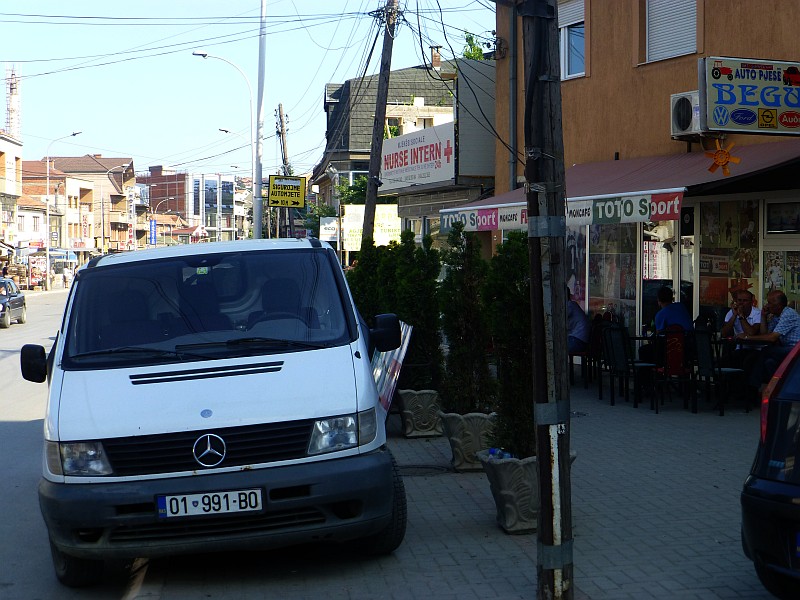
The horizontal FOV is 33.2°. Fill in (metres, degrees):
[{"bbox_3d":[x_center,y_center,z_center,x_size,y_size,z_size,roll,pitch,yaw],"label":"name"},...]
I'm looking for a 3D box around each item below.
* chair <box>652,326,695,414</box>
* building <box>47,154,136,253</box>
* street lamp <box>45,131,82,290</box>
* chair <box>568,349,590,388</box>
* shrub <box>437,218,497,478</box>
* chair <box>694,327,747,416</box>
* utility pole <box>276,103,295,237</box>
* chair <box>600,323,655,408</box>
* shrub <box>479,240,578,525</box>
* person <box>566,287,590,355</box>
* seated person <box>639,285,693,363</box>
[{"bbox_3d":[2.930,0.736,14.446,0.440,0.920,0.500,0,2,-4],"label":"chair"},{"bbox_3d":[-31.157,-8.310,134.320,9.000,12.600,9.500,0,2,8],"label":"building"},{"bbox_3d":[-19.523,-5.155,77.886,2.150,9.350,0.350,0,2,-6],"label":"street lamp"},{"bbox_3d":[2.356,0.648,17.425,0.520,0.930,0.450,0,2,15],"label":"chair"},{"bbox_3d":[0.524,0.349,10.414,0.500,1.920,0.500,0,2,-6],"label":"shrub"},{"bbox_3d":[3.410,0.741,14.276,0.520,0.920,0.450,-1,2,-42],"label":"chair"},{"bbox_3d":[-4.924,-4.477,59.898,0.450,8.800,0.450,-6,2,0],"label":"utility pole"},{"bbox_3d":[2.610,0.714,15.076,0.520,0.930,0.450,-1,2,-43],"label":"chair"},{"bbox_3d":[0.764,0.473,8.116,0.560,1.800,0.560,0,2,-6],"label":"shrub"},{"bbox_3d":[2.149,0.456,17.320,0.750,1.320,0.500,0,2,15],"label":"person"},{"bbox_3d":[3.042,0.512,15.320,0.750,1.320,0.520,1,2,30],"label":"seated person"}]

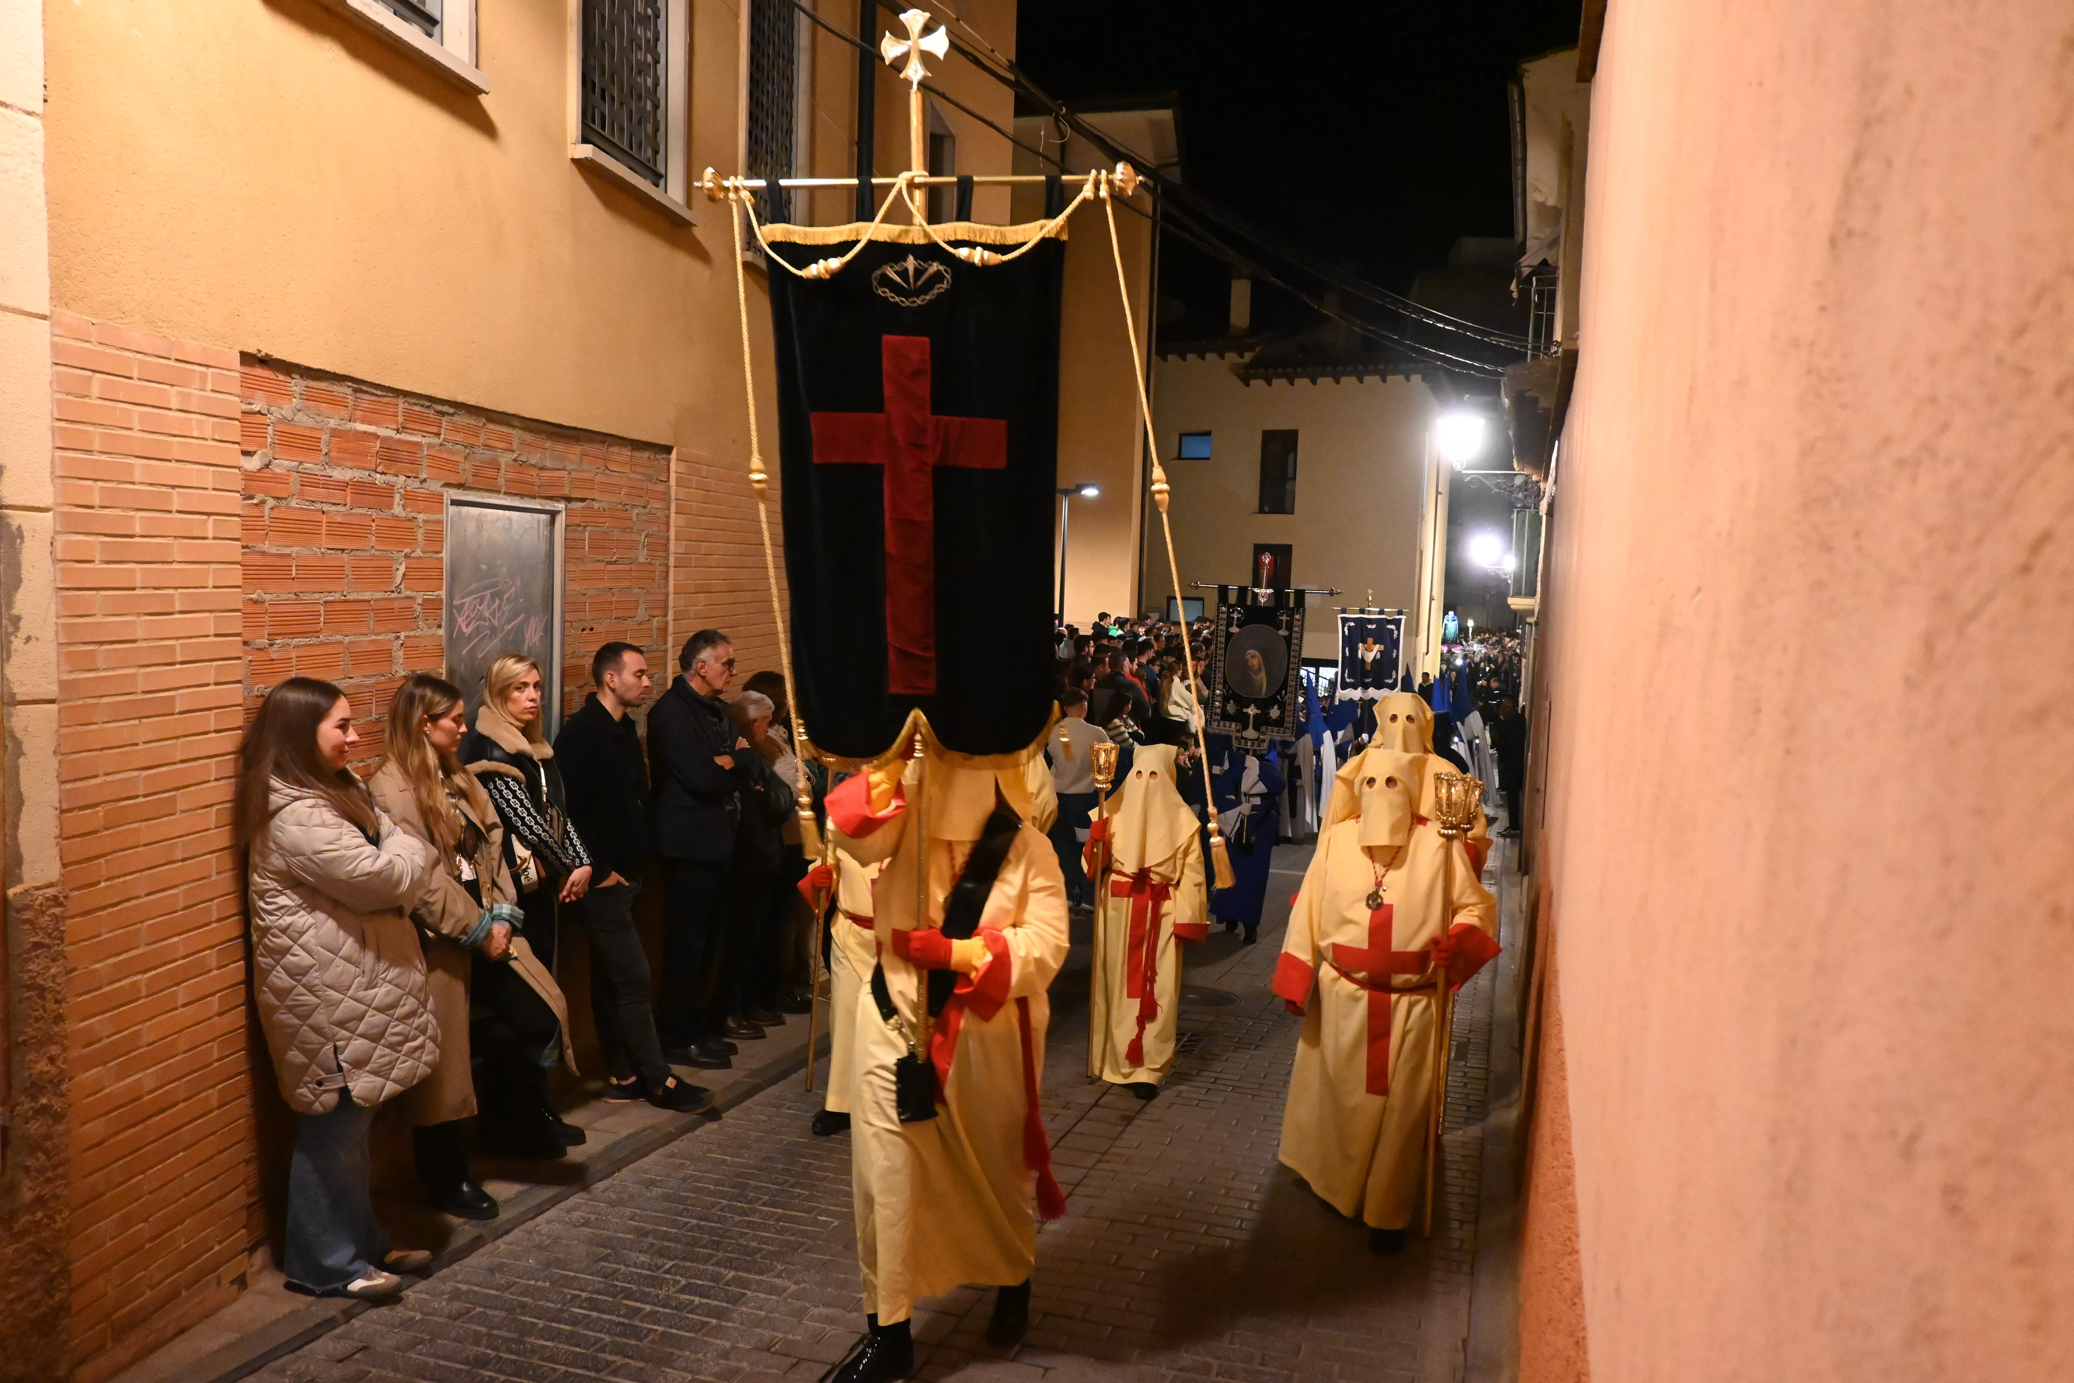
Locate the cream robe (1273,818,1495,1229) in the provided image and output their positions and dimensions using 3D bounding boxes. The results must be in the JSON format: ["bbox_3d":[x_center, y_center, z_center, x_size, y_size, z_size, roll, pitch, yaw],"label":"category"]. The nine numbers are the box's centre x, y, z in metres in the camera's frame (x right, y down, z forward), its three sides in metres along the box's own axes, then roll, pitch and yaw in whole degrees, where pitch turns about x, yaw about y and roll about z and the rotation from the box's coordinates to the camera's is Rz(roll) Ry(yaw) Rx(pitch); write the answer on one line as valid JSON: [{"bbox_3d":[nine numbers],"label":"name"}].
[{"bbox_3d":[1.173,1.100,5.250,0.700,1.330,0.470,3,5,17],"label":"cream robe"}]

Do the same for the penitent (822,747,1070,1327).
[{"bbox_3d":[-0.225,0.899,4.030,0.590,1.700,0.580,3,5,14],"label":"penitent"}]

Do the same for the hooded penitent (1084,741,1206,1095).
[{"bbox_3d":[0.470,0.982,6.680,0.510,1.500,0.400,3,5,14],"label":"hooded penitent"}]

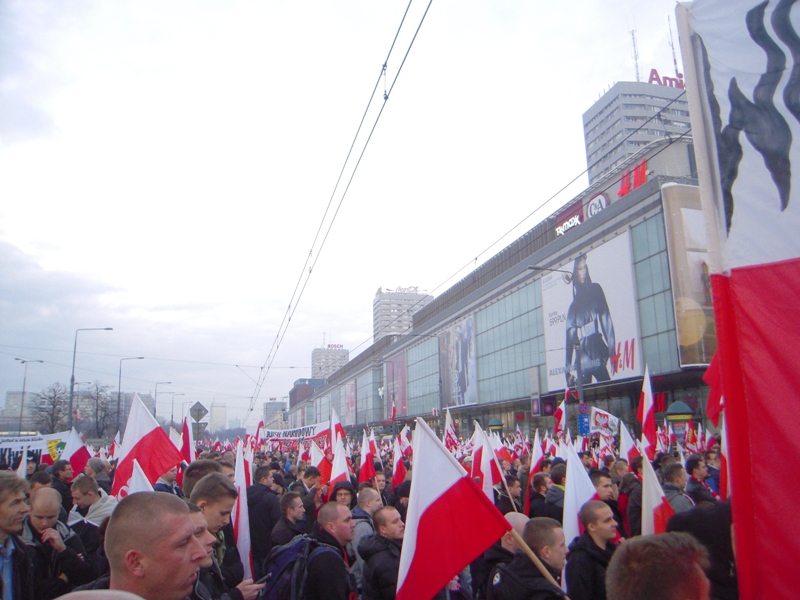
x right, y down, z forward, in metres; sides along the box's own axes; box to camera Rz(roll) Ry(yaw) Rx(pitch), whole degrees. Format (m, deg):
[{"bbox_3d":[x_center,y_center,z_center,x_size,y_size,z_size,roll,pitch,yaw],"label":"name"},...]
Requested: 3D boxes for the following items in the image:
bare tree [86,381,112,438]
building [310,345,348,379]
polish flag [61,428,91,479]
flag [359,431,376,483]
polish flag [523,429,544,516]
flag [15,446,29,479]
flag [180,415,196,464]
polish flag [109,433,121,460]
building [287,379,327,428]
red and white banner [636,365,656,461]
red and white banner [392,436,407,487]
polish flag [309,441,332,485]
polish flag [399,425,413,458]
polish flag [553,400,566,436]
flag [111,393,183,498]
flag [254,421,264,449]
[{"bbox_3d":[-31.162,12.288,67.104,3.800,8.800,3.600,4,-13,-24],"label":"bare tree"},{"bbox_3d":[-60.314,82.719,563.012,29.000,79.000,16.000,2,-12,-13],"label":"building"},{"bbox_3d":[-4.506,2.163,9.000,0.440,0.760,0.250,5,-13,-26],"label":"polish flag"},{"bbox_3d":[-0.414,2.008,8.249,0.240,0.720,0.220,0,-12,-3],"label":"flag"},{"bbox_3d":[1.450,1.866,7.000,0.260,0.950,0.220,-3,-12,11],"label":"polish flag"},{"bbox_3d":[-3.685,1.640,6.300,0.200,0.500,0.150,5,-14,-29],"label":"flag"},{"bbox_3d":[-2.371,1.609,7.255,0.240,0.920,0.250,3,-12,-18],"label":"flag"},{"bbox_3d":[-7.059,3.610,16.000,0.330,0.750,0.250,4,-13,-23],"label":"polish flag"},{"bbox_3d":[-65.099,87.707,507.050,32.000,46.000,60.000,2,-12,-13],"label":"building"},{"bbox_3d":[4.190,1.912,11.000,0.400,1.600,0.250,-6,-13,20],"label":"red and white banner"},{"bbox_3d":[-0.008,2.637,10.500,0.300,0.880,0.200,-1,-12,0],"label":"red and white banner"},{"bbox_3d":[-1.044,2.161,8.500,0.340,0.650,0.220,1,-12,-7],"label":"polish flag"},{"bbox_3d":[0.144,3.691,17.000,0.420,0.850,0.200,-1,-12,0],"label":"polish flag"},{"bbox_3d":[3.299,2.451,13.383,0.320,0.780,0.260,-4,-12,13],"label":"polish flag"},{"bbox_3d":[-2.106,1.209,5.377,0.680,0.980,0.280,3,-12,-21],"label":"flag"},{"bbox_3d":[-5.645,5.404,26.000,0.420,1.150,0.200,1,-12,-12],"label":"flag"}]

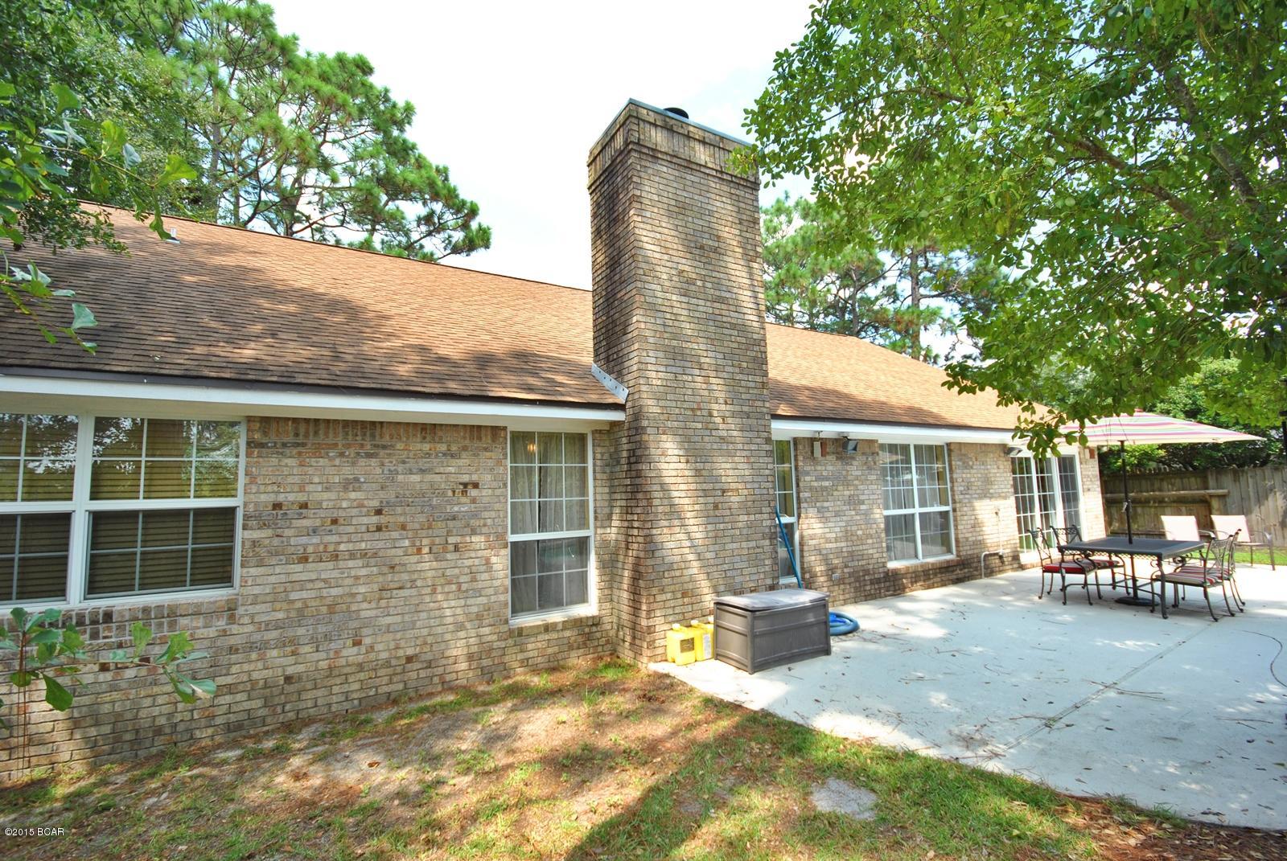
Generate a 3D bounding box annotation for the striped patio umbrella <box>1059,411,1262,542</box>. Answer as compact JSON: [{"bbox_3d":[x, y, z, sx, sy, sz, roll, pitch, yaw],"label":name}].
[{"bbox_3d":[6.289,0.966,6.906,2.400,2.460,2.400,2,-7,-30],"label":"striped patio umbrella"}]

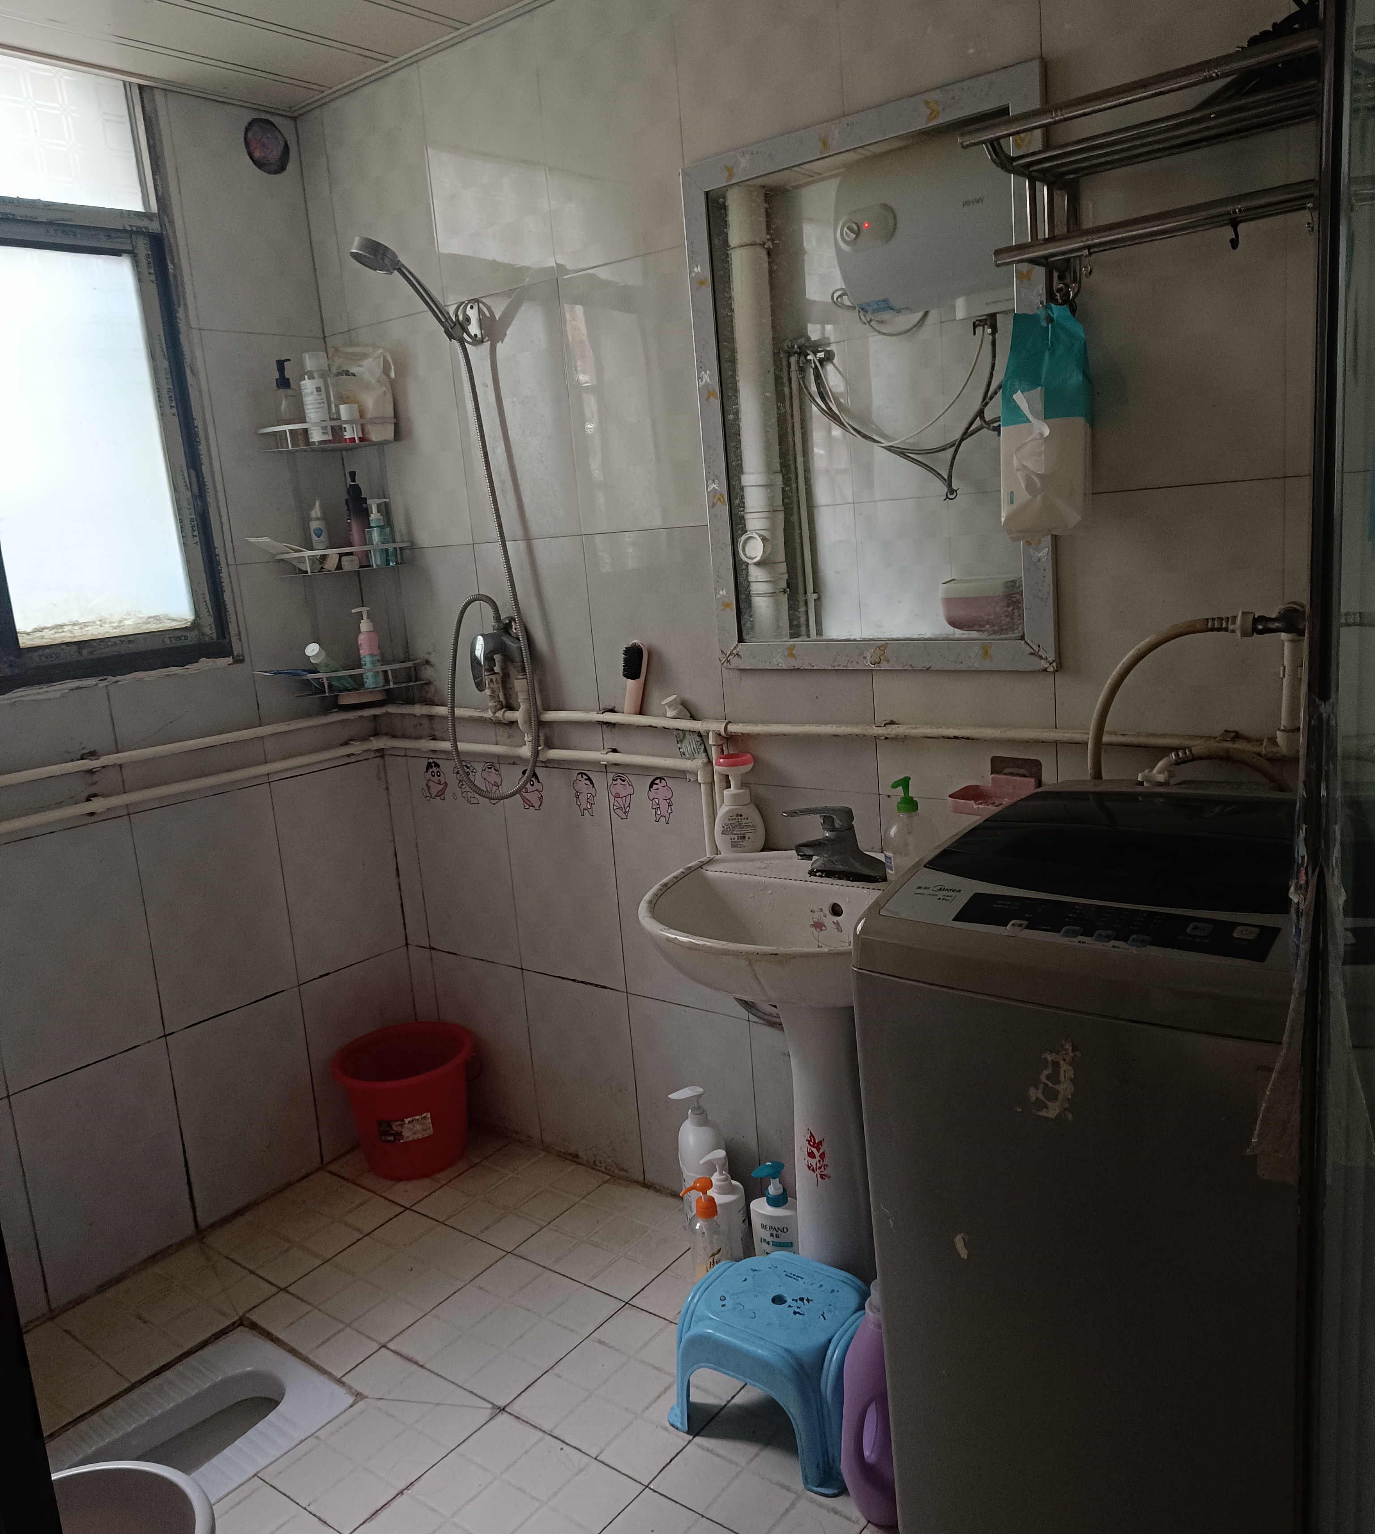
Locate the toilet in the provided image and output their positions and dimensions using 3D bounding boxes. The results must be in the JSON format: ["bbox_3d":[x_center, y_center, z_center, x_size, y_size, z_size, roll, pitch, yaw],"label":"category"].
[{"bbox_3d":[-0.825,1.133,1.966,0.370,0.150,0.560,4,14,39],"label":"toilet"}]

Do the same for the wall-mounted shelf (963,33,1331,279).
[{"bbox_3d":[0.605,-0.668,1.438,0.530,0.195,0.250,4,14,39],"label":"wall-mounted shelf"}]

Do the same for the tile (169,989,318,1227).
[{"bbox_3d":[-0.923,0.707,2.665,0.010,0.419,0.298,5,15,40],"label":"tile"}]

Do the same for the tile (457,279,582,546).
[{"bbox_3d":[-0.322,-0.654,2.384,0.300,0.446,0.012,4,14,39],"label":"tile"}]

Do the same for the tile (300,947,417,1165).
[{"bbox_3d":[-0.724,0.637,2.860,0.012,0.413,0.295,4,14,38],"label":"tile"}]

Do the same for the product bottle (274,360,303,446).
[{"bbox_3d":[-0.801,-0.729,2.543,0.056,0.170,0.050,6,16,45],"label":"product bottle"}]

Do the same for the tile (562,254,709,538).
[{"bbox_3d":[-0.089,-0.637,2.196,0.300,0.446,0.012,4,14,39],"label":"tile"}]

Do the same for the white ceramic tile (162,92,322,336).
[{"bbox_3d":[-0.883,-1.089,2.541,0.010,0.433,0.300,5,15,40],"label":"white ceramic tile"}]

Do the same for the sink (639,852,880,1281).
[{"bbox_3d":[0.229,0.561,1.945,0.550,0.770,0.470,4,14,39],"label":"sink"}]

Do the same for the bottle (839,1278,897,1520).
[{"bbox_3d":[0.284,0.834,1.728,0.100,0.305,0.170,4,14,39],"label":"bottle"}]

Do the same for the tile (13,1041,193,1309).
[{"bbox_3d":[-1.094,0.758,2.406,0.012,0.413,0.300,4,14,38],"label":"tile"}]

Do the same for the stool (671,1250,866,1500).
[{"bbox_3d":[0.147,0.875,1.896,0.285,0.190,0.245,4,14,39],"label":"stool"}]

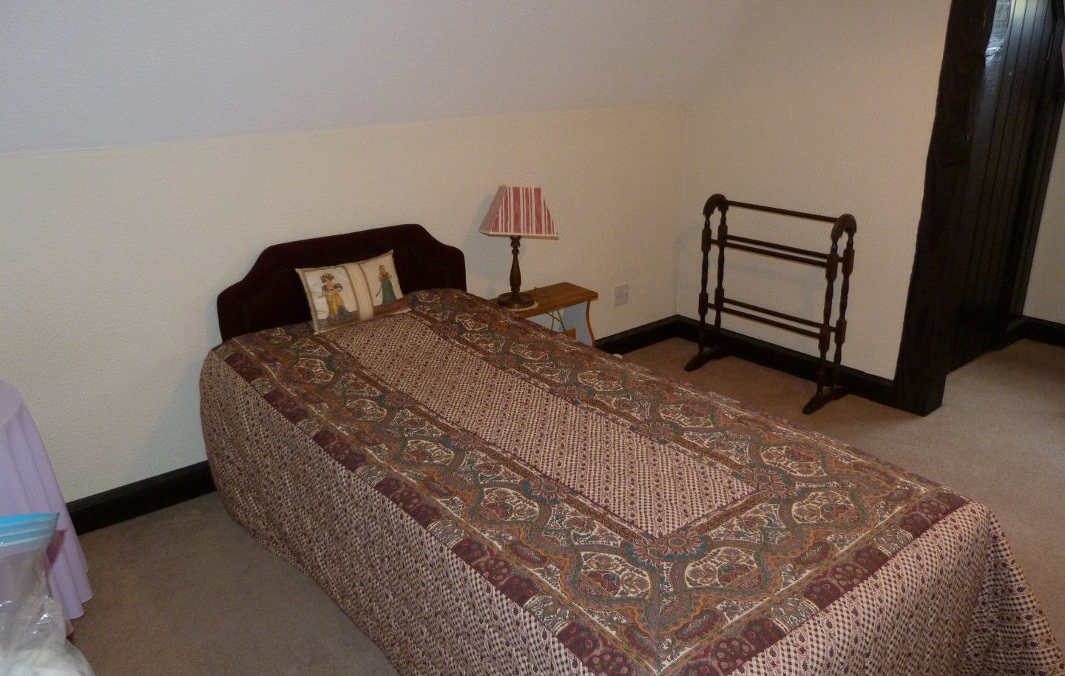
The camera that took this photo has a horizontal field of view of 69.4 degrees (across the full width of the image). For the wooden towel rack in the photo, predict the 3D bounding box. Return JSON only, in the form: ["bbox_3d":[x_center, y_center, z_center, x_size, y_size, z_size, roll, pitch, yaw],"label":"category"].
[{"bbox_3d":[1.005,-0.172,3.243,0.271,0.790,0.647,-16,24,-36],"label":"wooden towel rack"}]

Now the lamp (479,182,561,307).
[{"bbox_3d":[-0.059,-0.353,2.956,0.259,0.460,0.236,-5,20,-11],"label":"lamp"}]

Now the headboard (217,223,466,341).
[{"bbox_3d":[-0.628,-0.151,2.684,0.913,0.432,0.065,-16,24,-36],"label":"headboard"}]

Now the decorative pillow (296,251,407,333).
[{"bbox_3d":[-0.583,-0.155,2.538,0.356,0.216,0.095,-17,1,-38],"label":"decorative pillow"}]

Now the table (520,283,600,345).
[{"bbox_3d":[0.016,0.062,3.148,0.497,0.454,0.246,-16,24,-36],"label":"table"}]

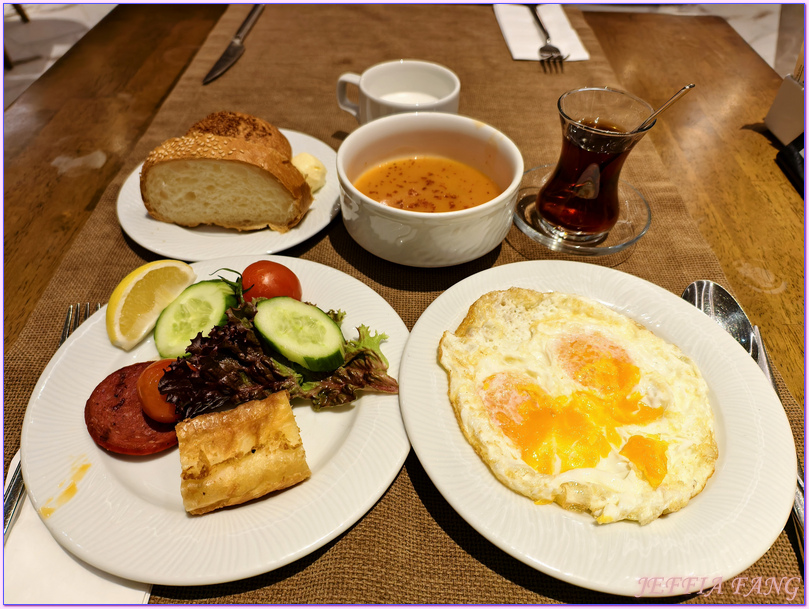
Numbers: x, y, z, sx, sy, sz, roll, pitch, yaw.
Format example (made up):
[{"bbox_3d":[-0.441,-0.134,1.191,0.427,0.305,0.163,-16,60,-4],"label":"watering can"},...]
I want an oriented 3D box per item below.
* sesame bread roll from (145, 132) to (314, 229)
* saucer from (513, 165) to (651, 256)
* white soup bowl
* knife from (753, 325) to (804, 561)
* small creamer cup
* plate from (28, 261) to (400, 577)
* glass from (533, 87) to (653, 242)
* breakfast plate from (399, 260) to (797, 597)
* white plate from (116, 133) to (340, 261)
[{"bbox_3d":[-0.129,-0.095,0.397,0.123,0.053,0.052,6,47,3],"label":"sesame bread roll"},{"bbox_3d":[0.134,-0.071,0.423,0.110,0.017,0.110,1,47,-1],"label":"saucer"},{"bbox_3d":[0.017,-0.082,0.400,0.130,0.060,0.130,1,47,-1],"label":"white soup bowl"},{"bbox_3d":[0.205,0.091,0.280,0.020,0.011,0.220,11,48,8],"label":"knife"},{"bbox_3d":[-0.005,-0.172,0.484,0.107,0.057,0.086,10,48,7],"label":"small creamer cup"},{"bbox_3d":[-0.094,0.049,0.303,0.206,0.021,0.206,1,47,-1],"label":"plate"},{"bbox_3d":[0.131,-0.095,0.386,0.062,0.094,0.062,3,47,0],"label":"glass"},{"bbox_3d":[0.102,0.053,0.303,0.206,0.022,0.206,1,47,-1],"label":"breakfast plate"},{"bbox_3d":[-0.131,-0.087,0.426,0.174,0.019,0.174,1,47,-1],"label":"white plate"}]

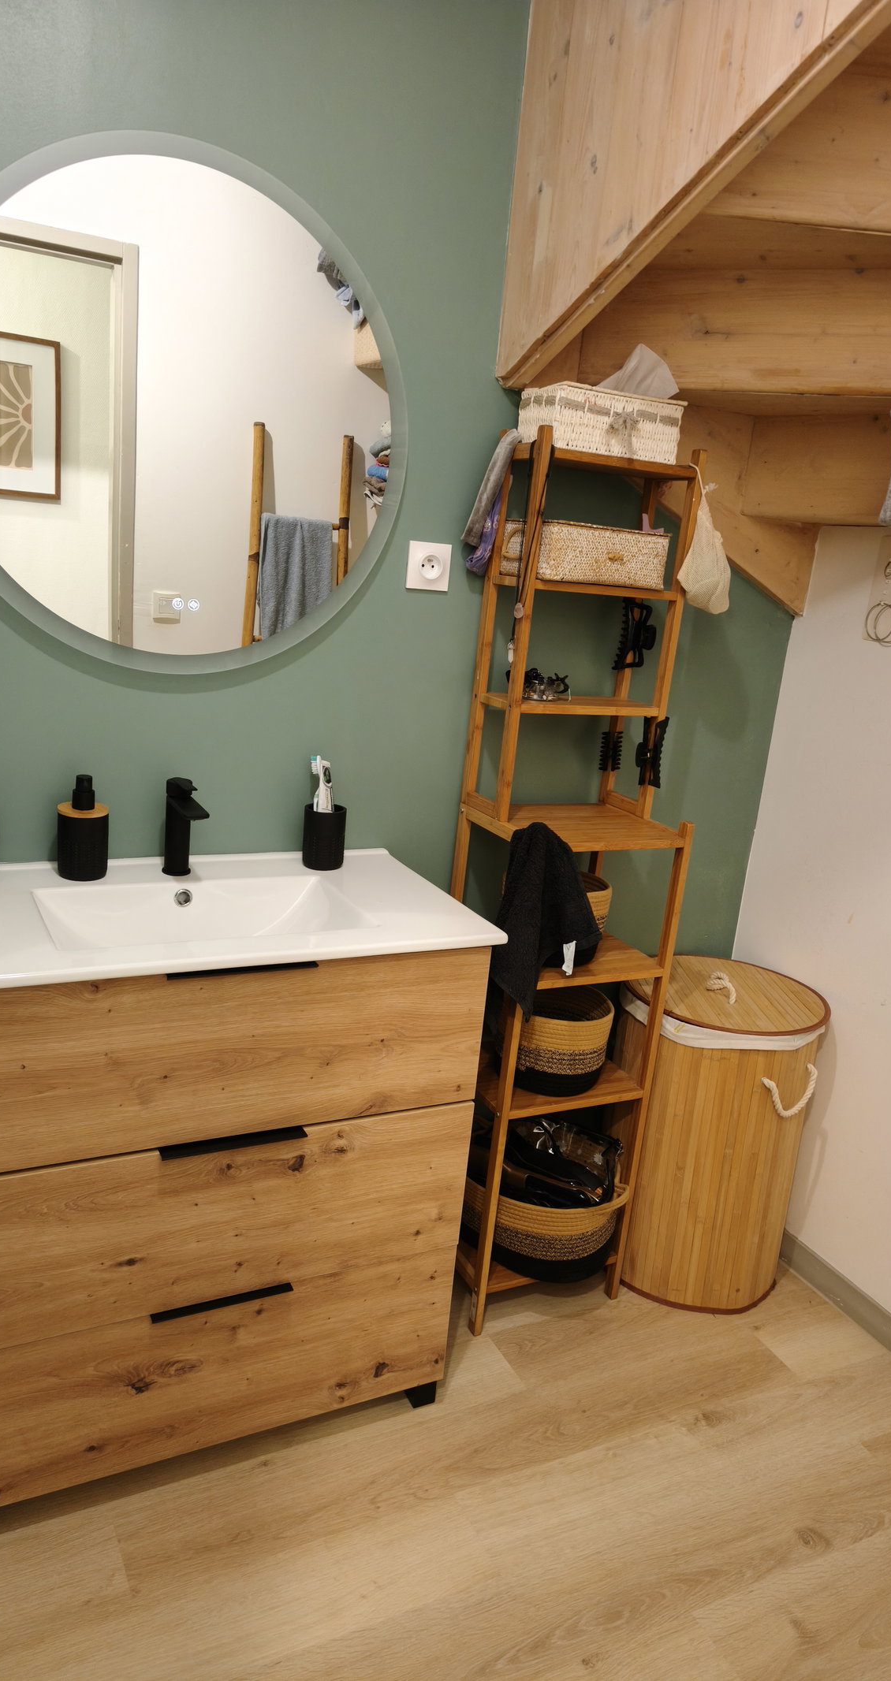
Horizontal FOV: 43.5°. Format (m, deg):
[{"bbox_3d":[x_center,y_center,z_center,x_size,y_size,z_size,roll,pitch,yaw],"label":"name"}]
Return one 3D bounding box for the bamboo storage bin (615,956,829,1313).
[{"bbox_3d":[0.540,0.601,2.351,0.405,0.615,0.405,6,15,-1],"label":"bamboo storage bin"}]

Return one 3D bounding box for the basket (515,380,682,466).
[{"bbox_3d":[0.266,-0.712,1.920,0.247,0.102,0.142,-1,16,-25],"label":"basket"}]

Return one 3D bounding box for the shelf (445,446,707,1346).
[{"bbox_3d":[0.222,0.110,2.090,0.327,1.629,0.273,-2,17,-28],"label":"shelf"}]

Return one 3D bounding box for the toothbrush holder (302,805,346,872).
[{"bbox_3d":[-0.210,-0.005,1.937,0.073,0.100,0.073,-2,17,-28],"label":"toothbrush holder"}]

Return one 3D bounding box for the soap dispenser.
[{"bbox_3d":[-0.567,-0.023,1.749,0.075,0.160,0.076,0,16,-21],"label":"soap dispenser"}]

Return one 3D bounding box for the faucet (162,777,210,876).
[{"bbox_3d":[-0.410,-0.011,1.769,0.046,0.158,0.143,-2,17,-28],"label":"faucet"}]

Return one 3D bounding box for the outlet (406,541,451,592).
[{"bbox_3d":[-0.029,-0.476,1.944,0.080,0.080,0.012,-2,17,-28],"label":"outlet"}]

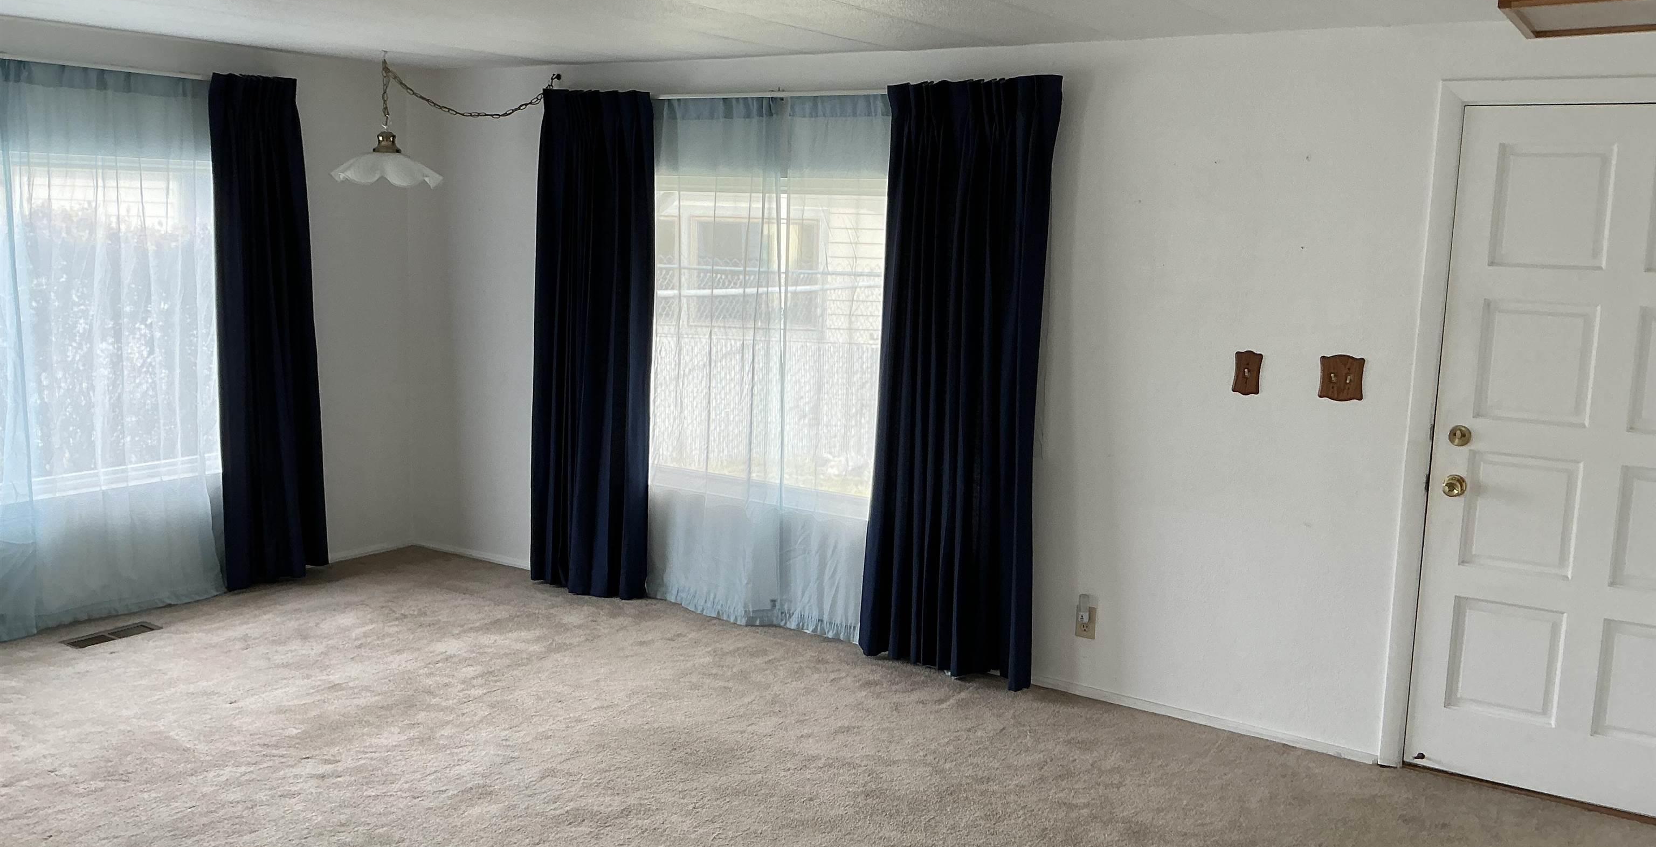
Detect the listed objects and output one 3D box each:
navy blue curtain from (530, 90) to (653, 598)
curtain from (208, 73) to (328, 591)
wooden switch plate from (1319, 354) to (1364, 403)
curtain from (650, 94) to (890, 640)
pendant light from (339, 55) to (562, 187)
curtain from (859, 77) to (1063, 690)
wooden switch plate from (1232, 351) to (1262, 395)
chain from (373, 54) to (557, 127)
[{"bbox_3d":[-1.018,-0.321,5.742,0.610,2.130,0.130,7,10,32],"label":"navy blue curtain"},{"bbox_3d":[-2.399,-0.372,5.770,0.130,2.150,0.470,7,10,32],"label":"curtain"},{"bbox_3d":[1.605,-0.141,4.181,0.133,0.146,0.020,7,10,32],"label":"wooden switch plate"},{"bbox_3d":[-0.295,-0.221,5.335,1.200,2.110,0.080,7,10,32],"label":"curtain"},{"bbox_3d":[-1.602,-1.265,5.634,0.920,0.540,0.440,-2,9,-21],"label":"pendant light"},{"bbox_3d":[0.456,-0.139,4.818,0.670,2.130,0.140,7,10,32],"label":"curtain"},{"bbox_3d":[1.360,-0.163,4.335,0.085,0.140,0.020,7,10,32],"label":"wooden switch plate"},{"bbox_3d":[-1.497,-1.389,5.654,0.720,0.297,0.040,-2,9,-21],"label":"chain"}]

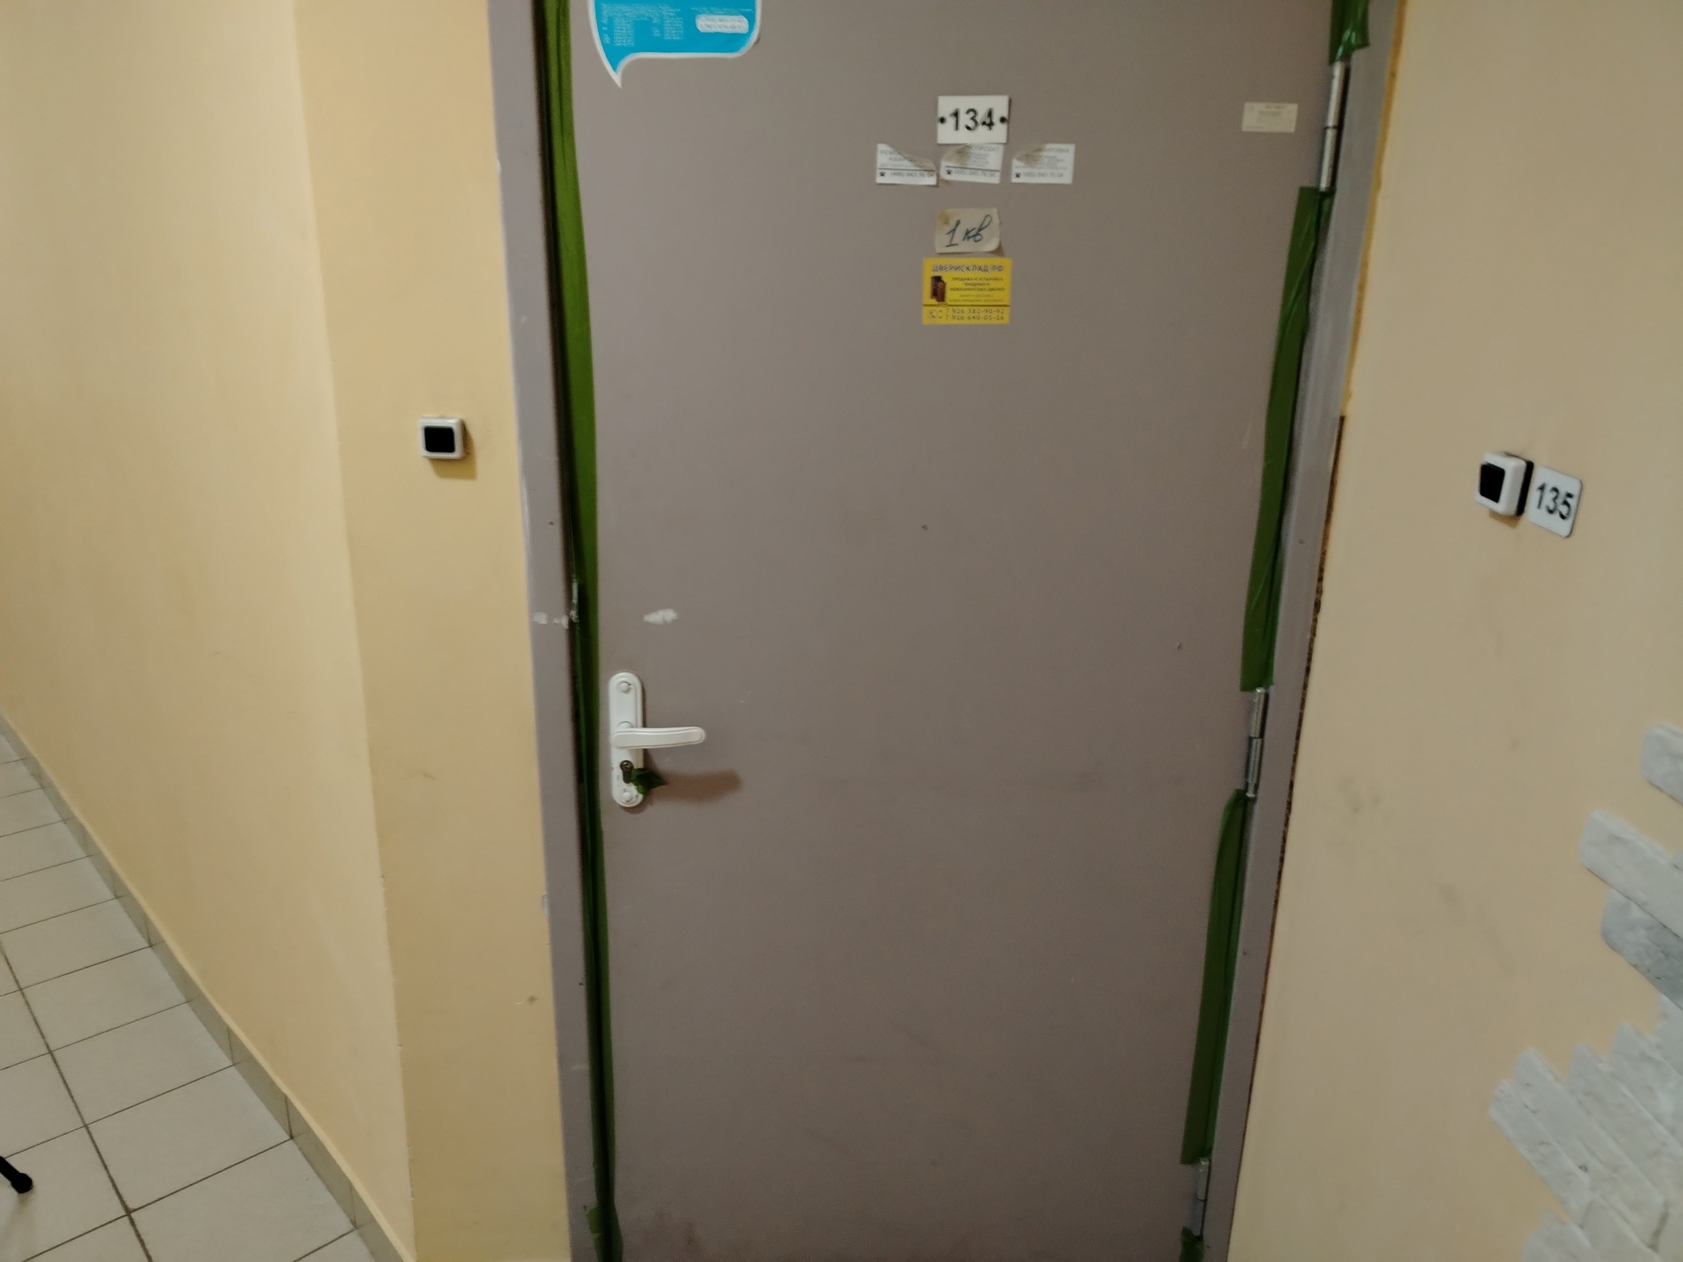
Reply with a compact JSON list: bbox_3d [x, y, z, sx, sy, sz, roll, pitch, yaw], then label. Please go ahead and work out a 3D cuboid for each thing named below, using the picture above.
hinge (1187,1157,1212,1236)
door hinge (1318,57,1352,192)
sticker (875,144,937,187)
[{"bbox_3d":[0.548,0.870,1.783,0.020,0.148,0.020,0,17,-3],"label":"hinge"},{"bbox_3d":[0.537,-0.552,1.282,0.018,0.138,0.020,1,16,1],"label":"door hinge"},{"bbox_3d":[0.073,-0.522,1.307,0.068,0.043,0.005,1,16,1],"label":"sticker"}]

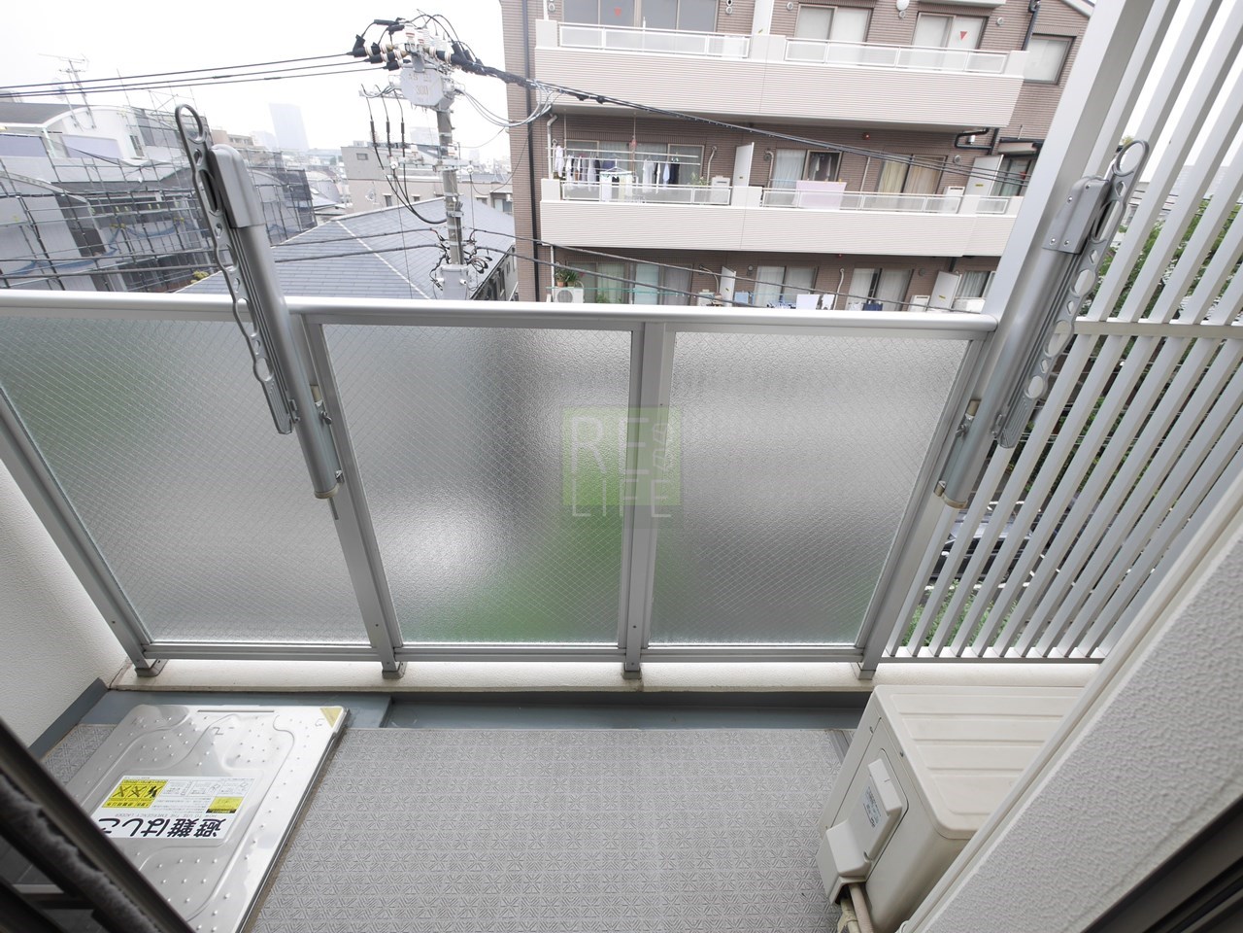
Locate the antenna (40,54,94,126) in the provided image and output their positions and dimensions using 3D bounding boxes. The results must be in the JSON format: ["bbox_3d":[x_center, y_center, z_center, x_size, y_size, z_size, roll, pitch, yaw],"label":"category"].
[{"bbox_3d":[-22.633,-15.630,20.992,1.500,2.400,0.550,-23,38,-37],"label":"antenna"}]

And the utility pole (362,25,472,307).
[{"bbox_3d":[-3.402,-2.849,10.274,1.450,9.300,1.100,-1,29,-5],"label":"utility pole"}]

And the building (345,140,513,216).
[{"bbox_3d":[-15.075,-23.148,45.382,14.300,9.400,9.000,-1,29,-5],"label":"building"}]

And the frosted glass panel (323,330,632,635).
[{"bbox_3d":[-0.337,0.129,1.375,0.700,1.020,0.020,1,29,-2],"label":"frosted glass panel"}]

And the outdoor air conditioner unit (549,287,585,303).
[{"bbox_3d":[-1.426,-4.580,13.698,0.800,0.560,0.300,-1,29,-5],"label":"outdoor air conditioner unit"}]

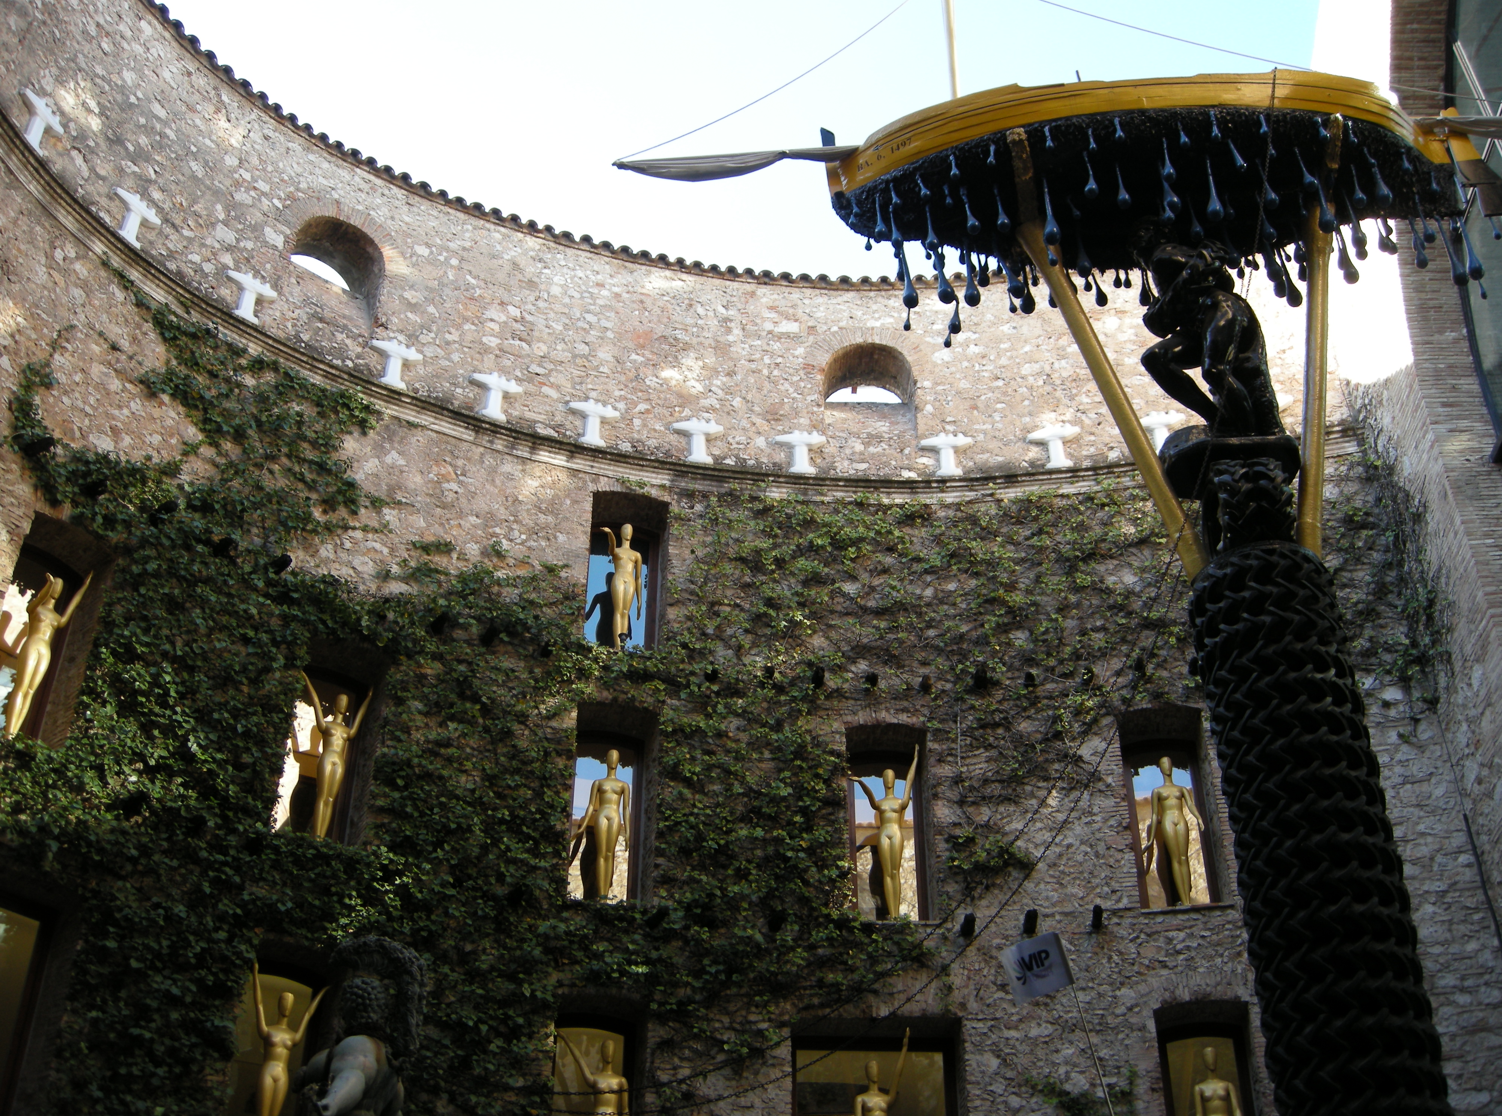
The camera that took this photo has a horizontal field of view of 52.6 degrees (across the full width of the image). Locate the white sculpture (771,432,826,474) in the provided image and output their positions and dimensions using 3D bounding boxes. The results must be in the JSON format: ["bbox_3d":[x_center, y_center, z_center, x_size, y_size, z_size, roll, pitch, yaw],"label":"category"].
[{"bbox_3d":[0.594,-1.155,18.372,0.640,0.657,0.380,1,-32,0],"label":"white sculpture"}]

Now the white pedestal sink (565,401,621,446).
[{"bbox_3d":[-2.029,-1.671,19.287,0.710,0.670,0.420,11,-29,-19],"label":"white pedestal sink"}]

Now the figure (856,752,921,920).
[{"bbox_3d":[1.481,2.959,16.306,0.720,2.010,0.360,0,-32,1],"label":"figure"}]

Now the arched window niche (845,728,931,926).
[{"bbox_3d":[1.492,2.964,16.628,0.880,2.270,0.550,1,-32,-1],"label":"arched window niche"}]

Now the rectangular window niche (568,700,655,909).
[{"bbox_3d":[-1.449,2.710,15.989,0.890,2.180,0.600,10,-33,-14],"label":"rectangular window niche"}]

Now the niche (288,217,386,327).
[{"bbox_3d":[-5.024,-3.195,17.851,1.150,1.500,0.750,25,-39,-34],"label":"niche"}]

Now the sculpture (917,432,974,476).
[{"bbox_3d":[2.411,-1.225,18.678,0.660,0.660,0.320,-1,-32,3],"label":"sculpture"}]

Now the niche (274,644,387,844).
[{"bbox_3d":[-4.279,2.040,15.181,0.870,2.220,0.550,20,-37,-28],"label":"niche"}]

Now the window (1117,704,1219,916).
[{"bbox_3d":[4.506,2.717,16.230,0.900,2.280,0.550,-5,-32,10],"label":"window"}]

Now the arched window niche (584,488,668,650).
[{"bbox_3d":[-1.494,0.307,17.483,0.890,2.060,0.600,10,-33,-14],"label":"arched window niche"}]

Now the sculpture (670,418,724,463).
[{"bbox_3d":[-0.641,-1.384,18.477,0.660,0.660,0.320,7,-32,-11],"label":"sculpture"}]

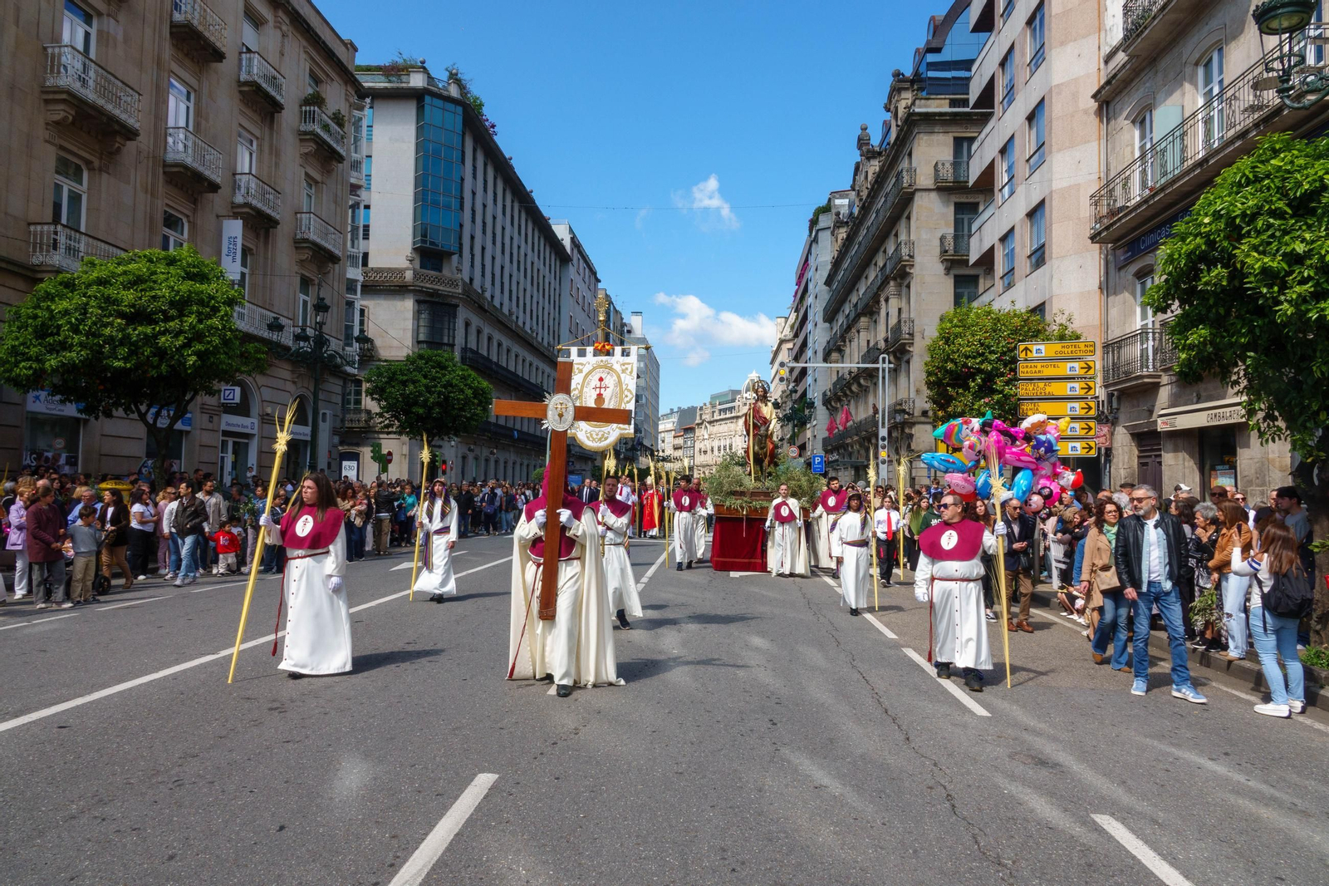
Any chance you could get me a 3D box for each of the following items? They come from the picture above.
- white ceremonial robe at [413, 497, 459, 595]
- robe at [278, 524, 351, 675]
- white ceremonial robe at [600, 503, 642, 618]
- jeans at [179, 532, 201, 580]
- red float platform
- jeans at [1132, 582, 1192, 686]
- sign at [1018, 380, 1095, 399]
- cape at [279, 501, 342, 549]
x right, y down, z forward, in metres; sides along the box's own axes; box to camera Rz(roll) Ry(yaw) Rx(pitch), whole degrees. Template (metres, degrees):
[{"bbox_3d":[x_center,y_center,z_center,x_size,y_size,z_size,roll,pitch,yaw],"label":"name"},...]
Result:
[{"bbox_3d":[-3.088,1.385,12.000,0.620,1.360,0.500,1,-3,-2],"label":"white ceremonial robe"},{"bbox_3d":[-2.937,1.270,7.400,0.640,1.327,0.520,0,-3,13],"label":"robe"},{"bbox_3d":[-0.567,1.377,10.400,0.620,1.360,0.580,1,-3,-3],"label":"white ceremonial robe"},{"bbox_3d":[-7.723,1.788,14.400,0.380,0.844,0.360,0,-3,23],"label":"jeans"},{"bbox_3d":[1.952,1.781,18.200,1.920,1.500,2.400,1,-3,2],"label":"red float platform"},{"bbox_3d":[4.158,1.582,7.420,0.480,0.930,0.380,0,-3,26],"label":"jeans"},{"bbox_3d":[6.996,-0.960,15.800,1.271,0.288,0.060,0,-3,23],"label":"sign"},{"bbox_3d":[-2.945,0.694,7.400,0.570,0.399,0.380,0,-3,13],"label":"cape"}]

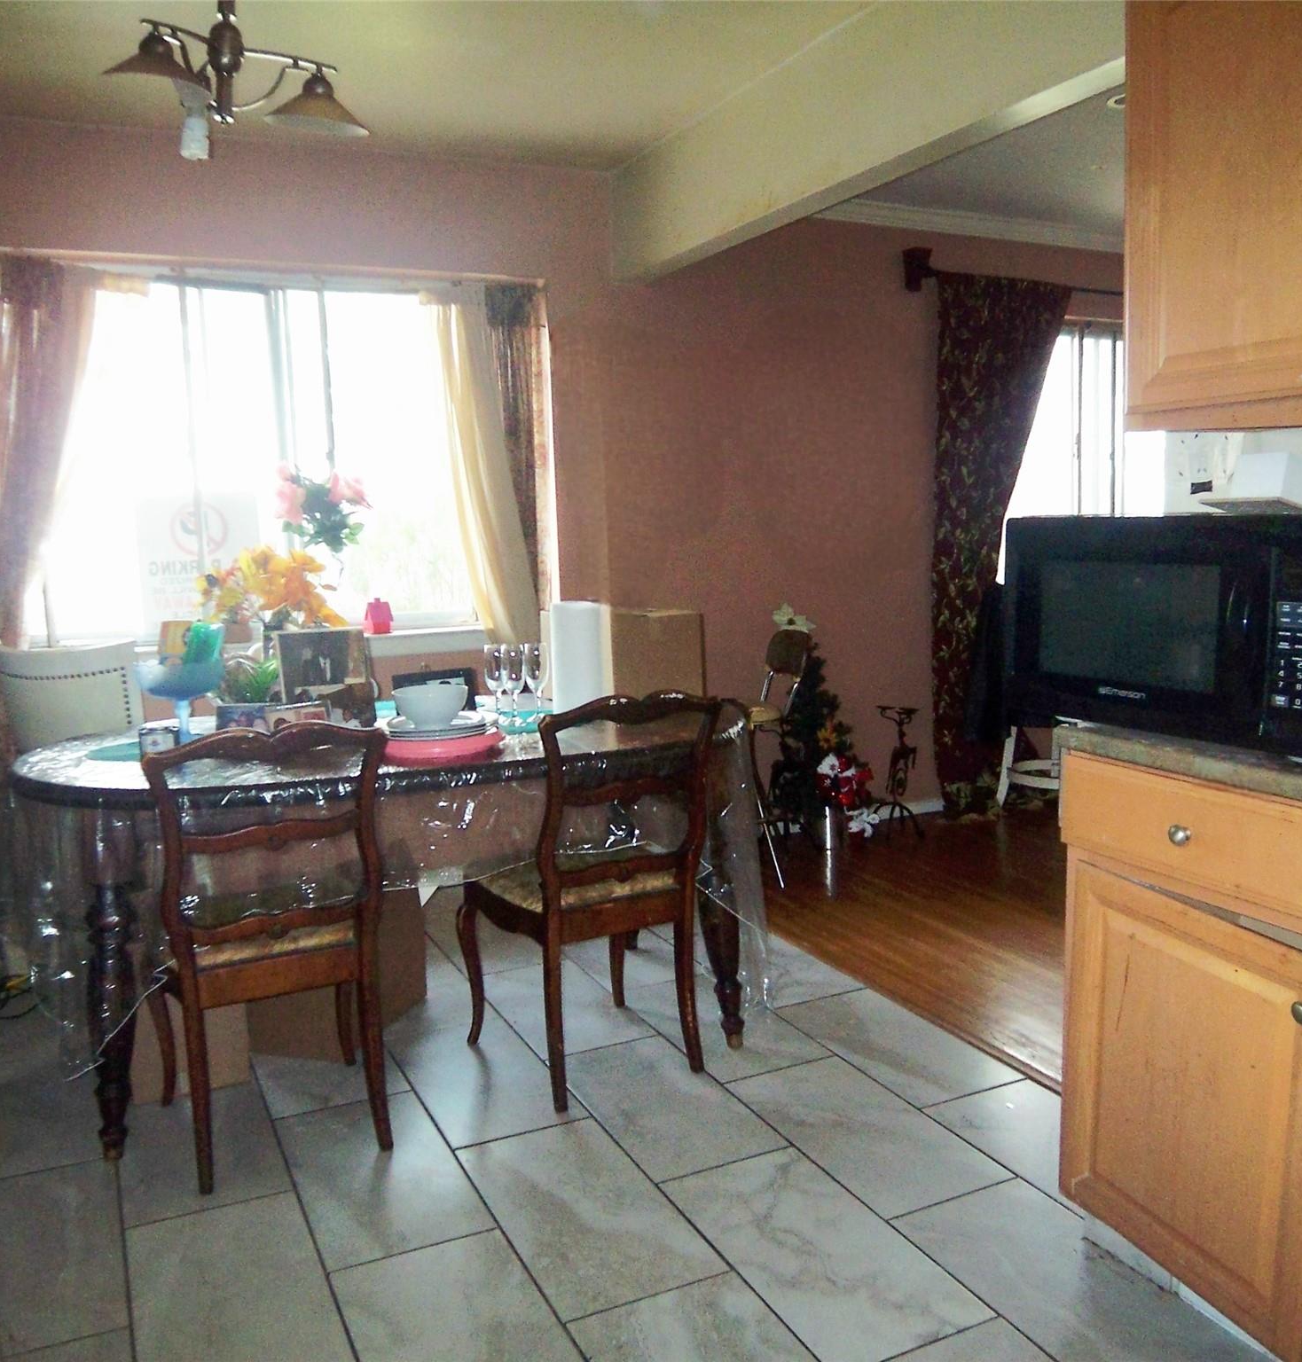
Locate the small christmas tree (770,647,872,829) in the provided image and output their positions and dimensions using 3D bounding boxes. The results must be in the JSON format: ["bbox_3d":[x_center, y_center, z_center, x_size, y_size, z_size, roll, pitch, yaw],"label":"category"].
[{"bbox_3d":[0.628,0.216,4.511,0.400,0.780,0.390,-1,8,0],"label":"small christmas tree"}]

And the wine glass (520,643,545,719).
[{"bbox_3d":[-0.283,0.000,2.994,0.060,0.188,0.060,-5,8,-25],"label":"wine glass"}]

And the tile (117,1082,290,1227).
[{"bbox_3d":[-0.946,0.958,2.514,0.304,0.012,0.608,-5,8,-25],"label":"tile"}]

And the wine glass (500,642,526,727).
[{"bbox_3d":[-0.328,0.008,2.943,0.060,0.188,0.060,-5,8,-25],"label":"wine glass"}]

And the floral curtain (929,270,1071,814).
[{"bbox_3d":[1.455,-0.537,4.992,0.710,2.170,0.130,-5,9,-26],"label":"floral curtain"}]

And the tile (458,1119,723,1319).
[{"bbox_3d":[-0.128,0.968,2.214,0.304,0.012,0.608,-5,8,-25],"label":"tile"}]

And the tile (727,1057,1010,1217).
[{"bbox_3d":[0.428,0.926,2.493,0.303,0.010,0.600,-5,9,-26],"label":"tile"}]

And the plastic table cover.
[{"bbox_3d":[-0.573,0.458,2.932,1.720,0.680,1.040,-4,8,-20],"label":"plastic table cover"}]

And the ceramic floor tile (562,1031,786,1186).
[{"bbox_3d":[0.018,0.917,2.632,0.303,0.010,0.600,-5,9,-26],"label":"ceramic floor tile"}]

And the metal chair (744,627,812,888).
[{"bbox_3d":[0.230,0.257,4.171,0.500,0.880,0.430,-4,8,-17],"label":"metal chair"}]

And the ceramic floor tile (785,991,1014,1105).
[{"bbox_3d":[0.574,0.869,2.884,0.298,0.010,0.600,-5,9,-26],"label":"ceramic floor tile"}]

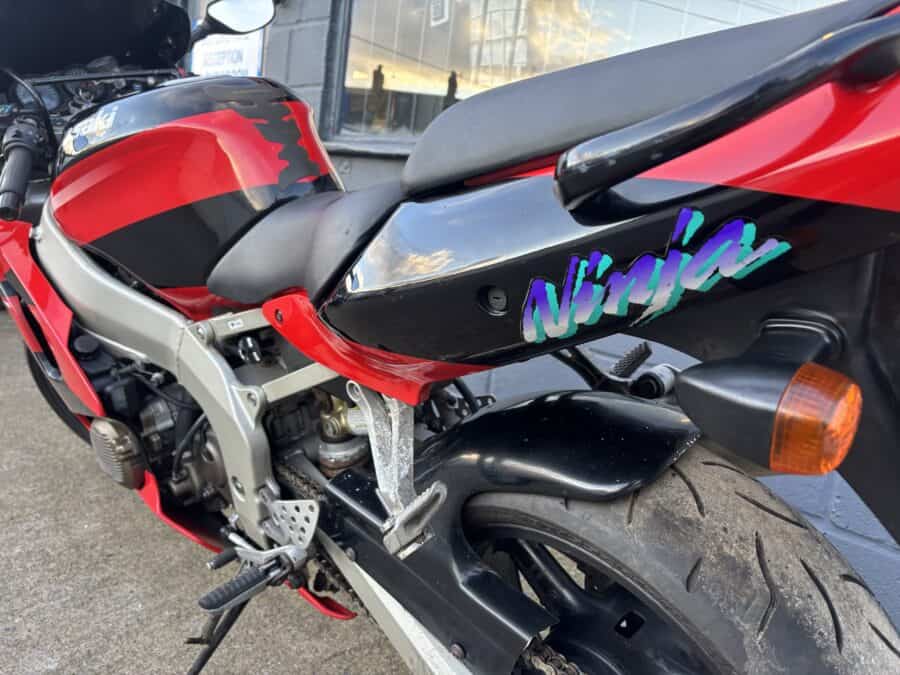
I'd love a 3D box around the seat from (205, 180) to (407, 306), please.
[{"bbox_3d":[-0.120,-0.134,0.852,0.370,0.150,0.280,16,28,40],"label":"seat"}]

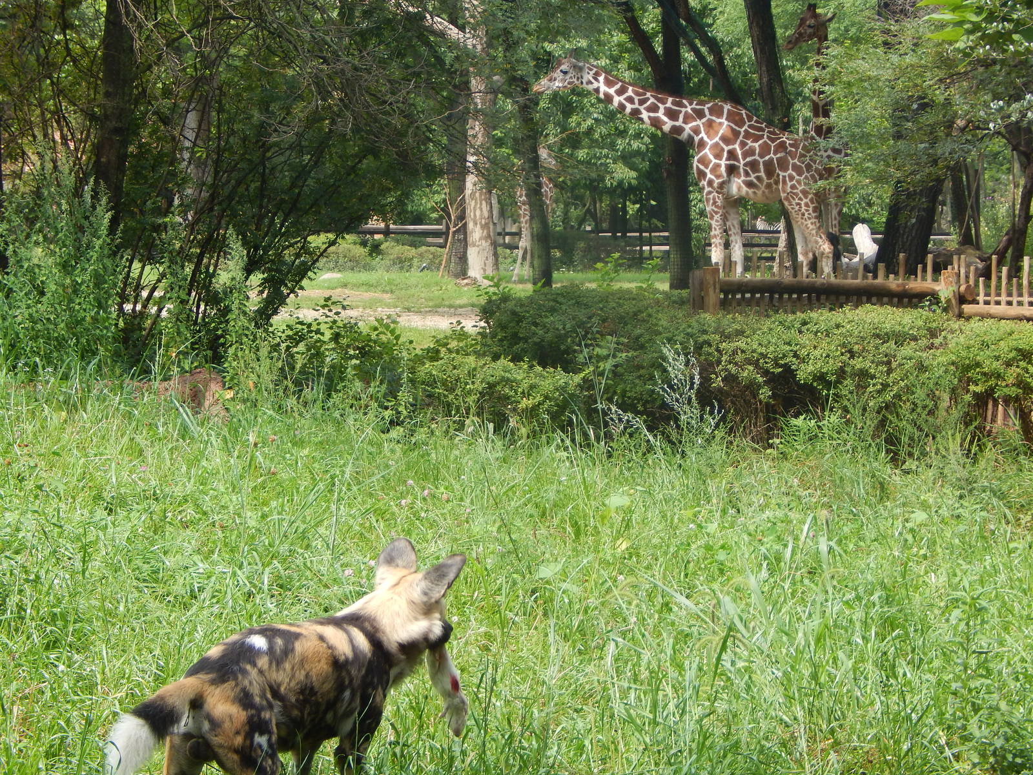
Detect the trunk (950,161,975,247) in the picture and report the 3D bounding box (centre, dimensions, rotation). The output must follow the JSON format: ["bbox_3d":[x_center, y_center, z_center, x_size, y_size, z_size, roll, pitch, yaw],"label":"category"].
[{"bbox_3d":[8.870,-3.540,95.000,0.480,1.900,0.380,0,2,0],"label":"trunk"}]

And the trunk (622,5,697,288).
[{"bbox_3d":[2.000,-3.310,67.000,1.050,4.150,0.600,0,2,0],"label":"trunk"}]

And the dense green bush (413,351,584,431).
[{"bbox_3d":[-0.119,0.063,30.000,1.120,0.590,0.850,0,2,0],"label":"dense green bush"}]

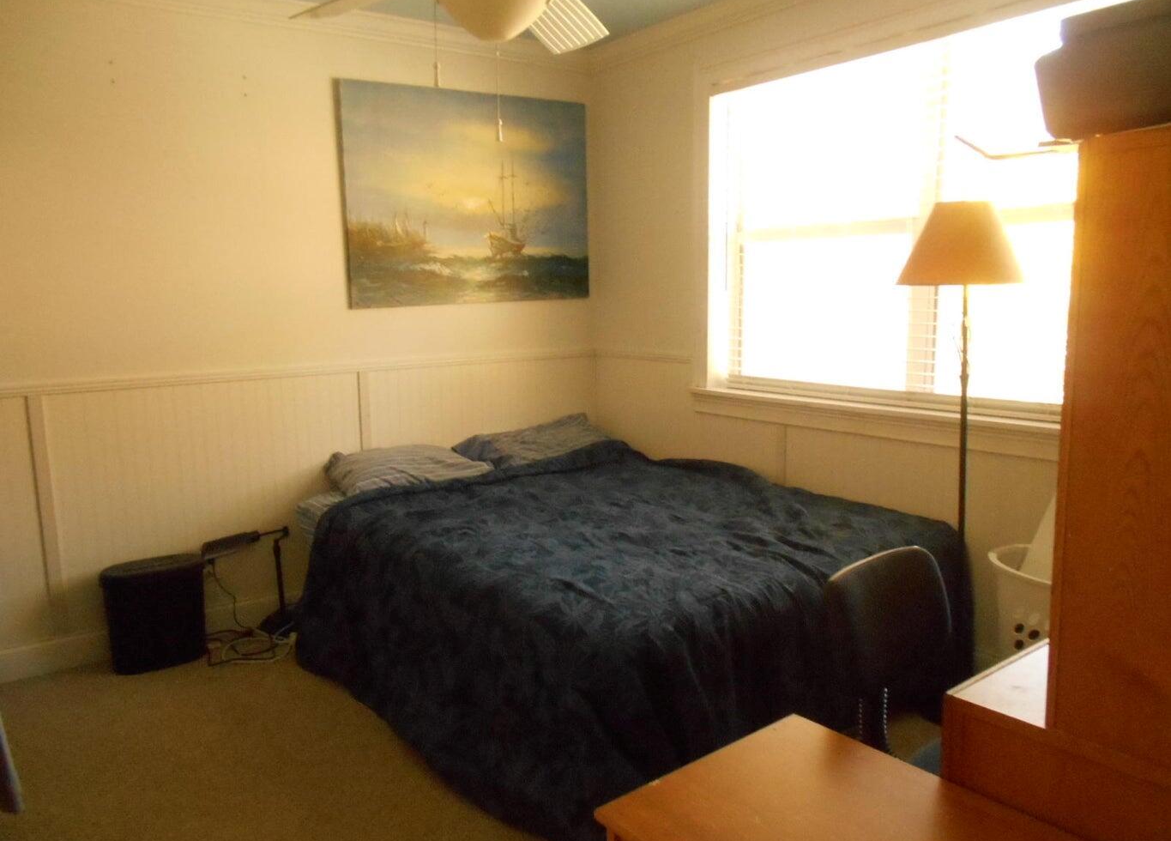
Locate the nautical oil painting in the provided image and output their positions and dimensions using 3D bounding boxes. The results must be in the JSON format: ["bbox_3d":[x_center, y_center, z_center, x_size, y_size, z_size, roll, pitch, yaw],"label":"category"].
[{"bbox_3d":[-0.491,-0.986,3.960,1.195,0.920,0.035,-7,10,-34],"label":"nautical oil painting"}]

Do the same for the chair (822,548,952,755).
[{"bbox_3d":[0.775,0.686,1.582,0.500,0.830,0.570,-7,10,-34],"label":"chair"}]

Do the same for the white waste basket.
[{"bbox_3d":[1.277,0.677,2.365,0.390,0.600,0.390,-7,10,-34],"label":"white waste basket"}]

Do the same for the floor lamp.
[{"bbox_3d":[1.115,0.156,2.602,0.400,1.570,0.400,-7,10,-34],"label":"floor lamp"}]

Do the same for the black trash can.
[{"bbox_3d":[-1.603,0.726,3.295,0.350,0.367,0.210,-7,10,-34],"label":"black trash can"}]

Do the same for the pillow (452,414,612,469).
[{"bbox_3d":[-0.185,0.139,4.036,0.720,0.170,0.450,-7,30,-34],"label":"pillow"}]

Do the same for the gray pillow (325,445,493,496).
[{"bbox_3d":[-0.665,0.210,3.691,0.700,0.170,0.450,-7,20,-34],"label":"gray pillow"}]

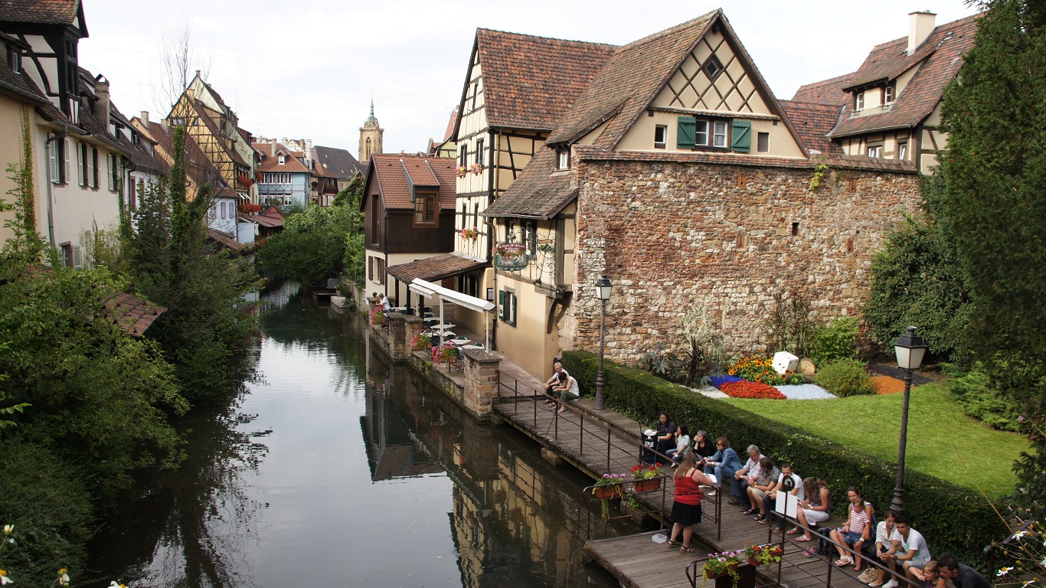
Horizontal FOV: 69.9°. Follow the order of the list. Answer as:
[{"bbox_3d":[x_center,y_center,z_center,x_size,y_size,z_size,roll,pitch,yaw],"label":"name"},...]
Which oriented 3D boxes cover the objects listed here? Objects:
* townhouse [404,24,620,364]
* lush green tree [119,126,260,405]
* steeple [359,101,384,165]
[{"bbox_3d":[1.586,-4.488,32.197,9.000,12.700,6.100,-1,7,-20],"label":"townhouse"},{"bbox_3d":[-11.613,-1.432,26.027,4.600,8.800,4.600,-1,7,-20],"label":"lush green tree"},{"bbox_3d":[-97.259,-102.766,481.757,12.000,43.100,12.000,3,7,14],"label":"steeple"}]

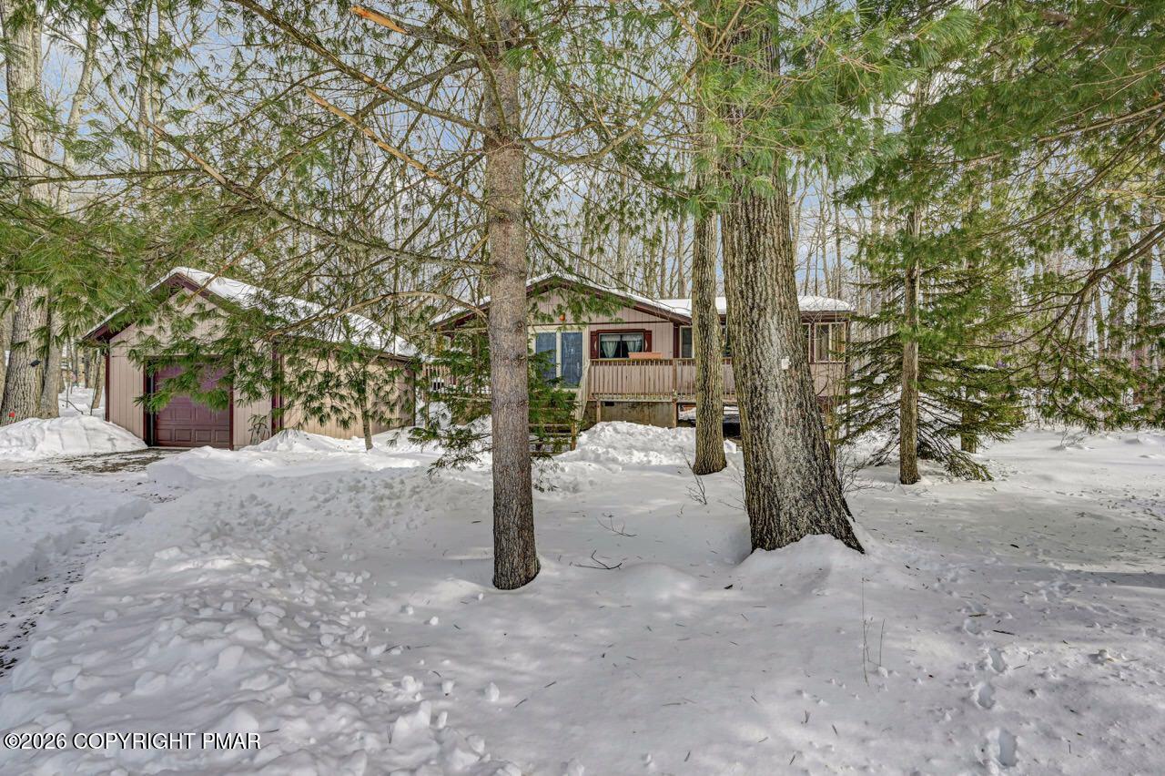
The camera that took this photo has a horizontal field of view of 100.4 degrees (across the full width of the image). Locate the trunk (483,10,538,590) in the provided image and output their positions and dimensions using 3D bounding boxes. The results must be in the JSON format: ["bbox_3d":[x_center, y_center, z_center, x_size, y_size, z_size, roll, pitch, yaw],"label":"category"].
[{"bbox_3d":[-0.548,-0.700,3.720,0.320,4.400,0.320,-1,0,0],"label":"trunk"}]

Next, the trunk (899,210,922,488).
[{"bbox_3d":[4.910,-0.685,7.250,0.270,4.200,0.270,1,0,0],"label":"trunk"}]

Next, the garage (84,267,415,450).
[{"bbox_3d":[-8.777,-0.678,14.413,5.497,4.240,6.447,0,0,11],"label":"garage"}]

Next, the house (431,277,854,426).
[{"bbox_3d":[2.064,-1.090,18.394,12.497,4.820,9.100,0,0,11],"label":"house"}]

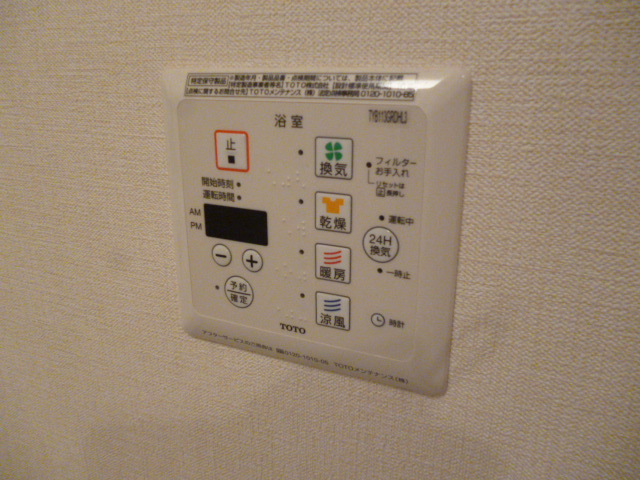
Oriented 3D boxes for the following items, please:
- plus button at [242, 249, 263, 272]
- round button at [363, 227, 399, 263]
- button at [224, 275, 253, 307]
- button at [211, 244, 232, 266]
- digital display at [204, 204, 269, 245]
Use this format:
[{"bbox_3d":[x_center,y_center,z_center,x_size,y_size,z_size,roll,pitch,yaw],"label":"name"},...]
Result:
[{"bbox_3d":[-0.027,0.008,0.208,0.010,0.010,0.002,8,19,23],"label":"plus button"},{"bbox_3d":[0.021,0.002,0.182,0.014,0.014,0.002,8,19,23],"label":"round button"},{"bbox_3d":[-0.034,0.022,0.215,0.014,0.014,0.002,8,19,23],"label":"button"},{"bbox_3d":[-0.041,0.006,0.214,0.010,0.010,0.002,8,19,23],"label":"button"},{"bbox_3d":[-0.034,-0.006,0.206,0.030,0.014,0.002,8,19,23],"label":"digital display"}]

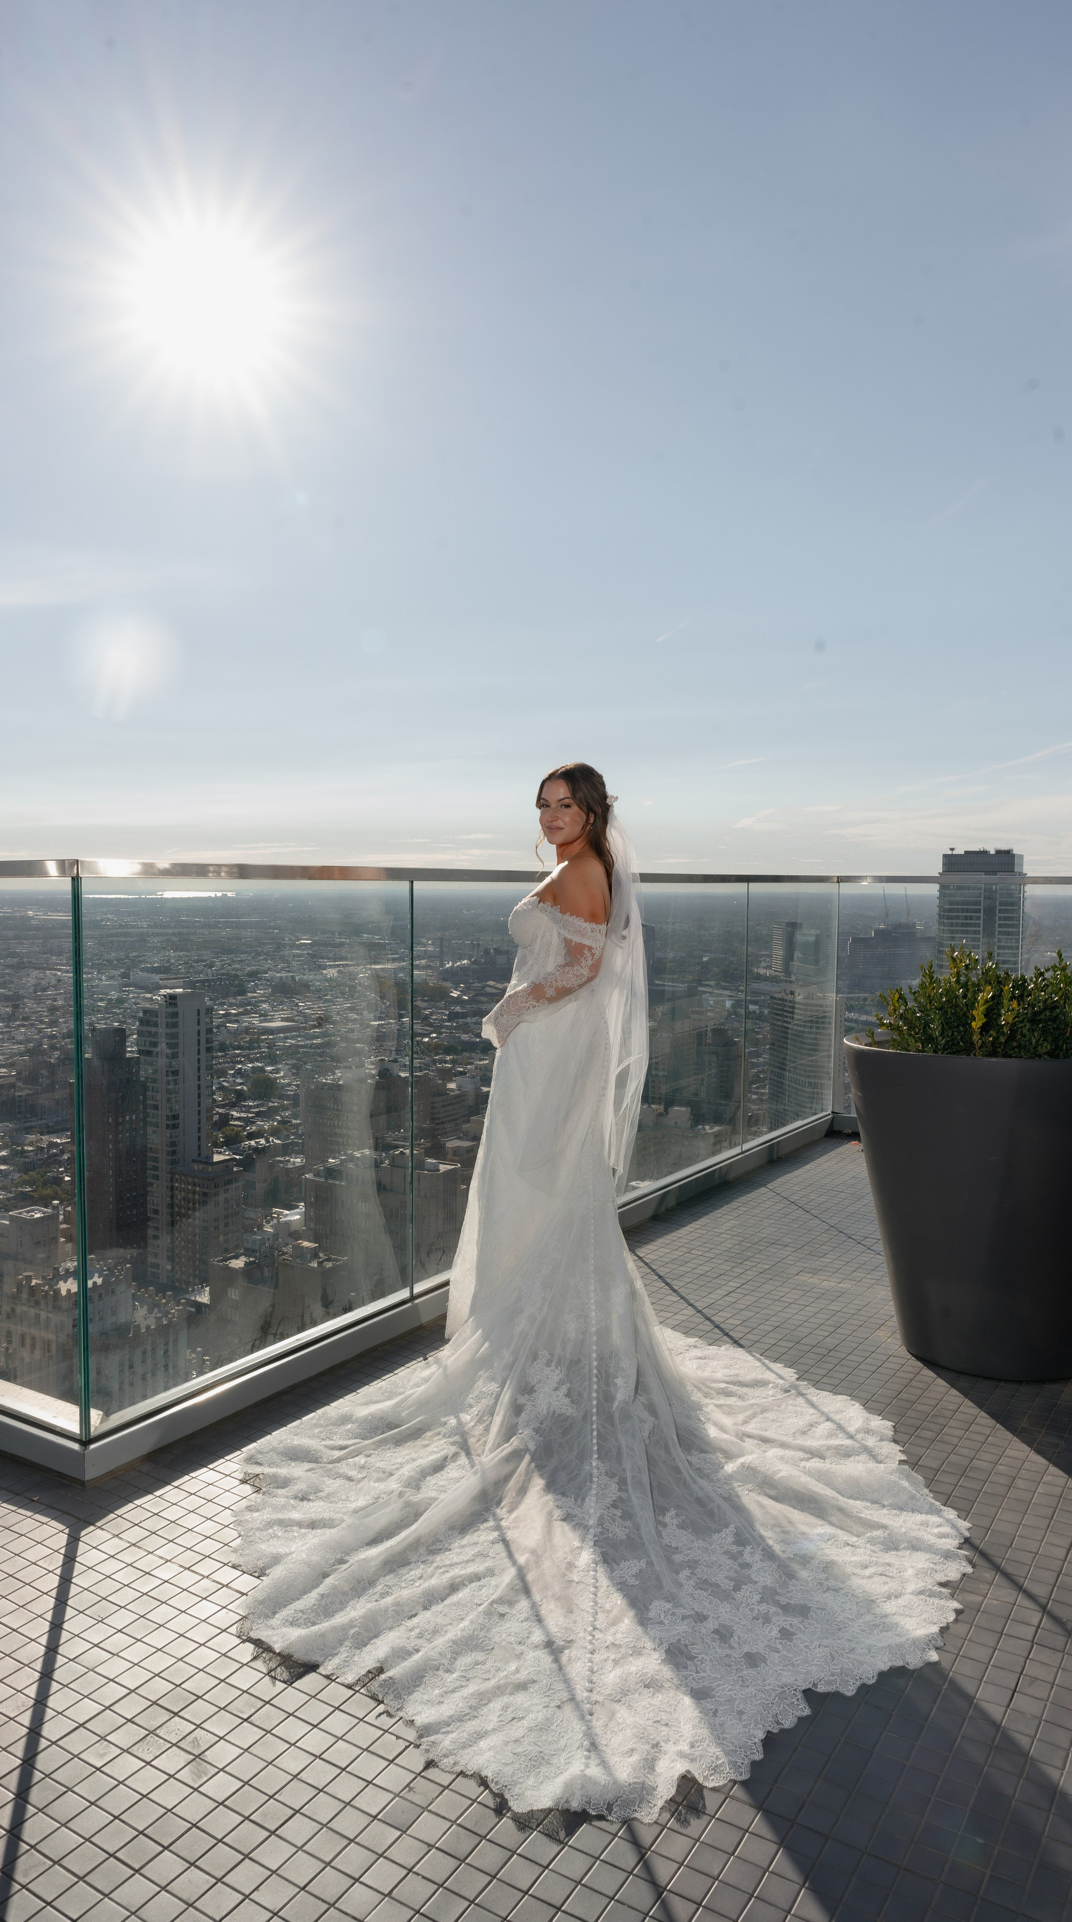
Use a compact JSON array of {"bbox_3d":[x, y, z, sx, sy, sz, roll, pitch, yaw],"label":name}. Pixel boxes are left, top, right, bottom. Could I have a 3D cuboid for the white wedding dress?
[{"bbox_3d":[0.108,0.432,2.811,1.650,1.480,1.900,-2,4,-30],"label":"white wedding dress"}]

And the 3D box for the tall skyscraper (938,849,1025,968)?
[{"bbox_3d":[208.855,37.979,607.471,33.000,180.000,26.000,2,4,30],"label":"tall skyscraper"}]

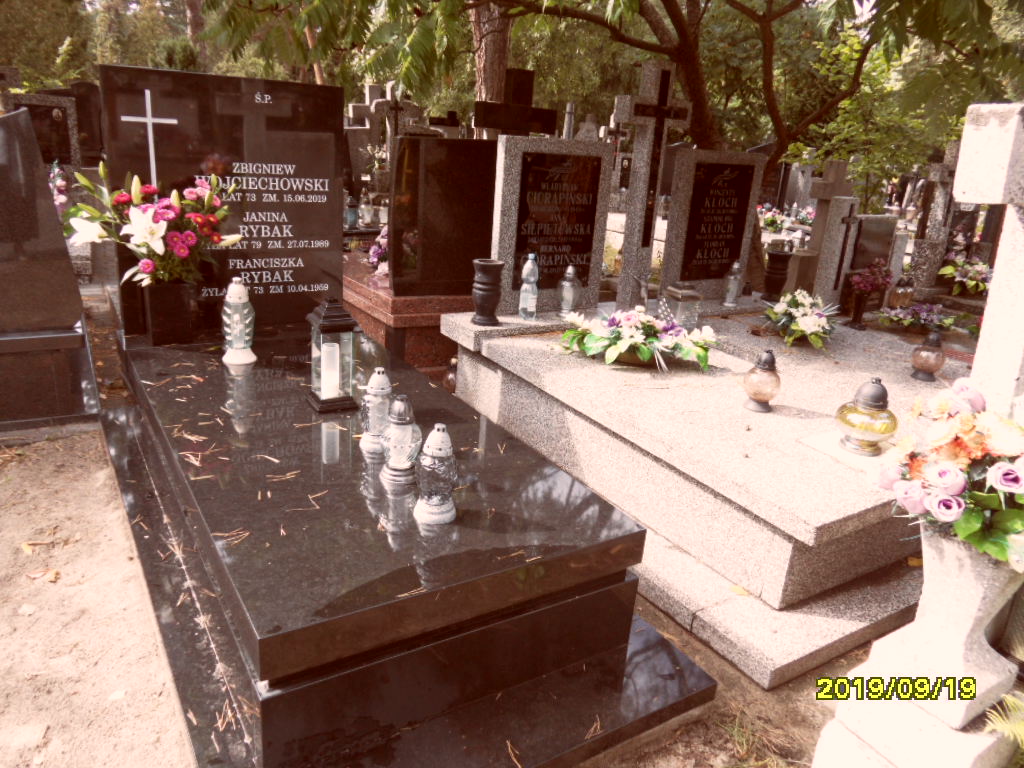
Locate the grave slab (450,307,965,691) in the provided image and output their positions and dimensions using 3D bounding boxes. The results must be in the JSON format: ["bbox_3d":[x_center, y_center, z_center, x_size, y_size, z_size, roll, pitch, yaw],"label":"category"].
[{"bbox_3d":[1.233,0.072,3.493,2.794,0.393,2.459,-7,22,-31],"label":"grave slab"}]

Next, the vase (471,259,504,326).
[{"bbox_3d":[-0.116,-0.469,3.663,0.172,0.315,0.172,4,19,-1],"label":"vase"}]

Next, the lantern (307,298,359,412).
[{"bbox_3d":[-0.547,-0.100,2.150,0.150,0.319,0.150,-7,22,-31],"label":"lantern"}]

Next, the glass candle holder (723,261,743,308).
[{"bbox_3d":[1.454,-0.655,4.643,0.115,0.277,0.115,-7,22,-31],"label":"glass candle holder"}]

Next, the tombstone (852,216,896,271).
[{"bbox_3d":[2.767,-1.092,5.459,0.520,0.415,0.070,-7,20,-33],"label":"tombstone"}]

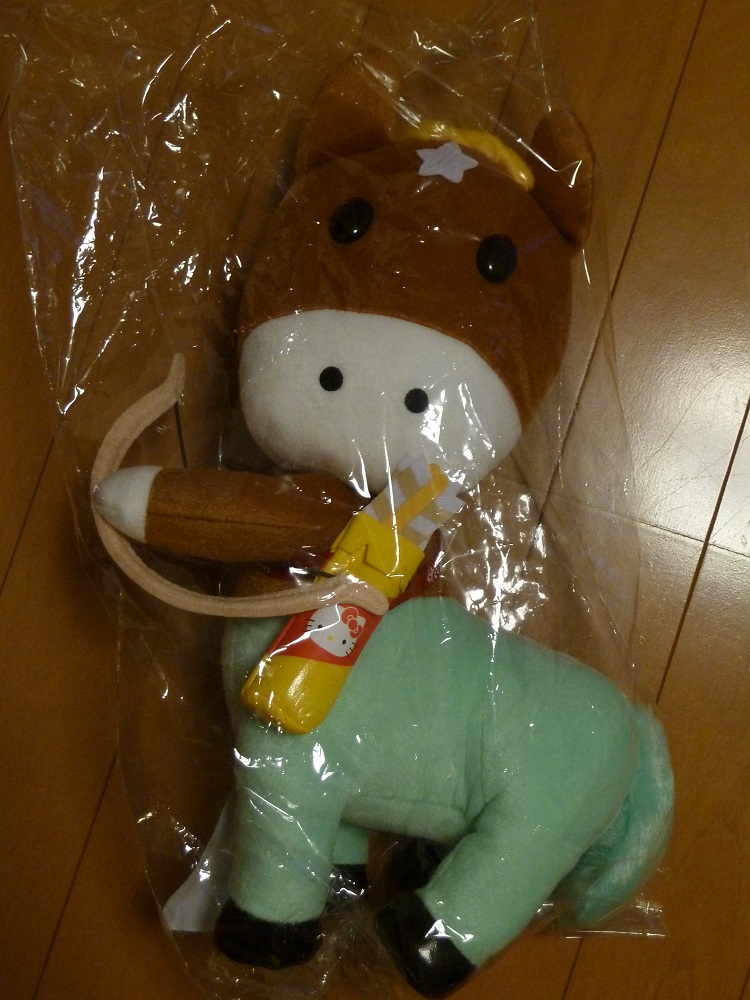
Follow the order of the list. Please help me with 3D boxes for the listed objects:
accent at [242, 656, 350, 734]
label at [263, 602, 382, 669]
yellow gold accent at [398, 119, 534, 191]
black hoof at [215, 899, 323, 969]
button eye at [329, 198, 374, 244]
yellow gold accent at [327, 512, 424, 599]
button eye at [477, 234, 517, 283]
[{"bbox_3d":[-0.031,0.076,0.550,0.033,0.019,0.033,31,92,-4],"label":"accent"},{"bbox_3d":[-0.020,0.053,0.547,0.033,0.009,0.036,31,92,-4],"label":"label"},{"bbox_3d":[0.039,-0.149,0.597,0.060,0.017,0.020,19,96,1],"label":"yellow gold accent"},{"bbox_3d":[-0.045,0.182,0.588,0.045,0.043,0.026,6,92,0],"label":"black hoof"},{"bbox_3d":[-0.009,-0.113,0.560,0.017,0.009,0.020,25,78,13],"label":"button eye"},{"bbox_3d":[-0.001,0.023,0.550,0.033,0.017,0.031,31,92,-4],"label":"yellow gold accent"},{"bbox_3d":[0.049,-0.098,0.560,0.017,0.009,0.020,6,78,-13],"label":"button eye"}]

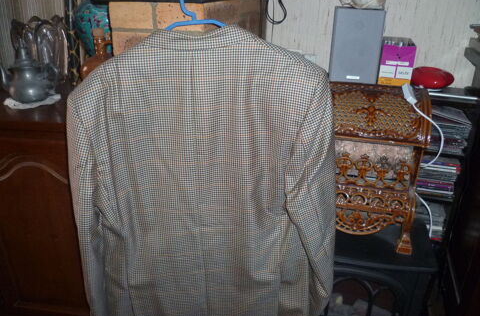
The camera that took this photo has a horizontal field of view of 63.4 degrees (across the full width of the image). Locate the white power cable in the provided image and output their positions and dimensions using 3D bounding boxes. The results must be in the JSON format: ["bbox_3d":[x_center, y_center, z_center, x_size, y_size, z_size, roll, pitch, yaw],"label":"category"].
[{"bbox_3d":[0.514,0.028,1.111,0.155,0.470,0.130,6,23,10],"label":"white power cable"}]

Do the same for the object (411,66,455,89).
[{"bbox_3d":[0.574,-0.247,1.167,0.131,0.062,0.125,6,23,10],"label":"object"}]

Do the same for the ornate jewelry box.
[{"bbox_3d":[0.367,0.007,1.202,0.335,0.450,0.260,6,23,10],"label":"ornate jewelry box"}]

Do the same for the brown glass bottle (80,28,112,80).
[{"bbox_3d":[-0.513,-0.340,1.448,0.166,0.280,0.166,6,23,10],"label":"brown glass bottle"}]

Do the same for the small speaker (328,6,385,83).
[{"bbox_3d":[0.358,-0.347,1.196,0.138,0.208,0.150,6,23,10],"label":"small speaker"}]

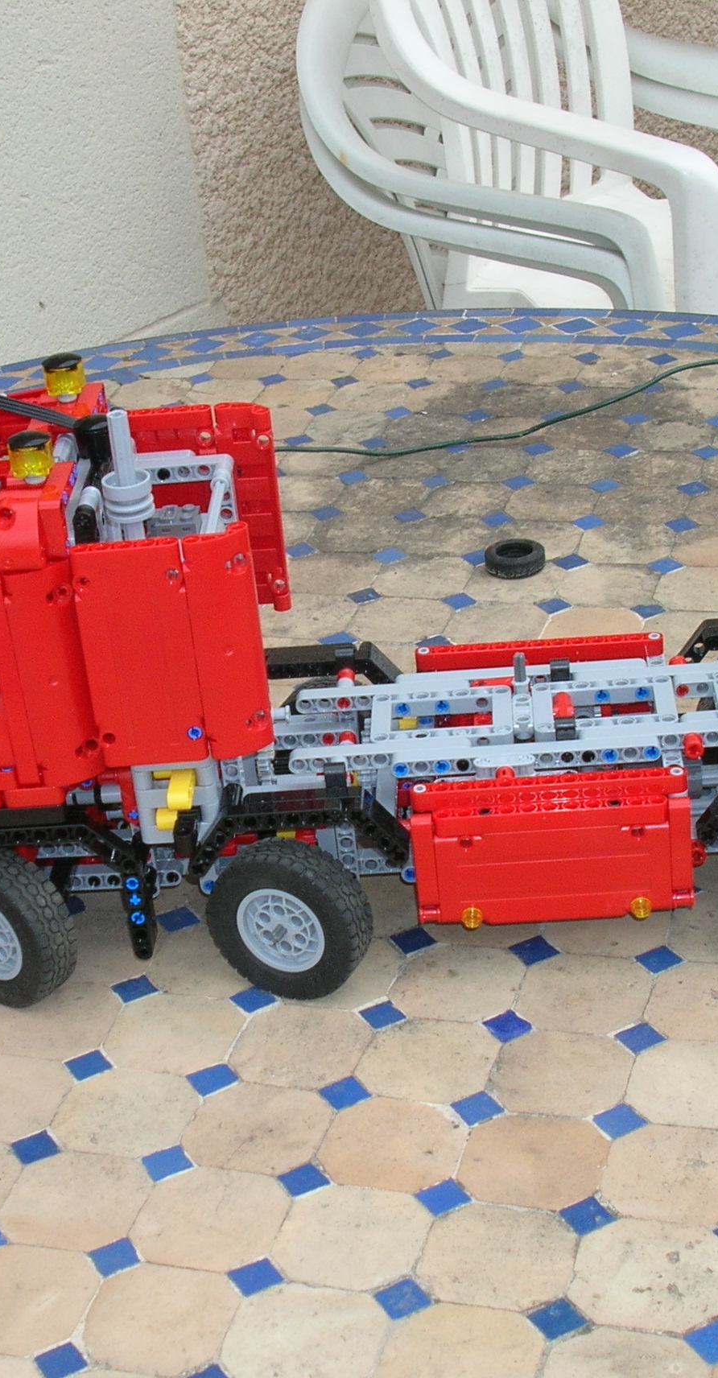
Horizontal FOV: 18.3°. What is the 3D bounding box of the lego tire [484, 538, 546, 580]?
[{"bbox_3d":[0.083,-0.069,1.176,0.031,0.011,0.031,-5,28,3],"label":"lego tire"}]

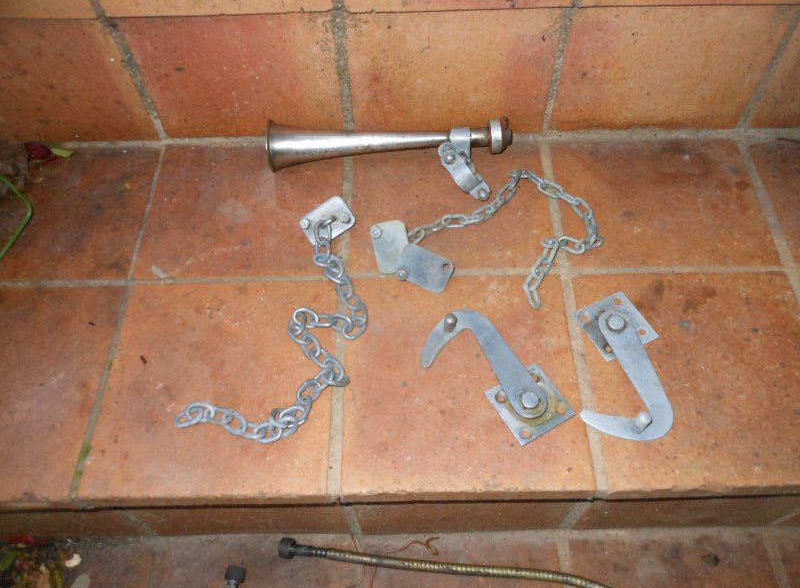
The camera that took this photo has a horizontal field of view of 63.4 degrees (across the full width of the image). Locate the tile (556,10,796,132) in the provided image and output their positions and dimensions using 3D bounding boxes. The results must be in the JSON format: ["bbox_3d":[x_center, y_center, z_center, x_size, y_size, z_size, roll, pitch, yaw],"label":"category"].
[{"bbox_3d":[0.261,-0.227,0.648,0.198,0.149,0.019,-1,59,1],"label":"tile"}]

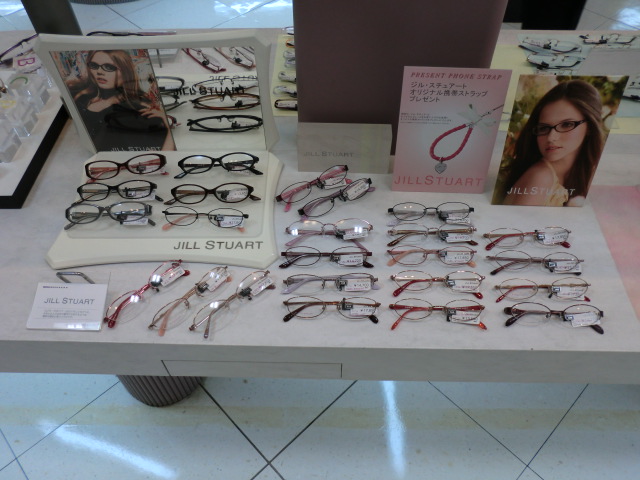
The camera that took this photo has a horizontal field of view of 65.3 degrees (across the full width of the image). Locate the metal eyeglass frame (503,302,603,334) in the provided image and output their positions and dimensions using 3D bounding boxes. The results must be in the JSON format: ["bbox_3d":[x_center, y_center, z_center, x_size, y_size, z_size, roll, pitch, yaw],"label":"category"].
[{"bbox_3d":[0.313,0.104,0.667,0.132,0.026,0.037,2,73,2],"label":"metal eyeglass frame"}]

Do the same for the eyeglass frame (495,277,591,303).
[{"bbox_3d":[0.307,0.071,0.697,0.133,0.033,0.037,-1,81,0],"label":"eyeglass frame"}]

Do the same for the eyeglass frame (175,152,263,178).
[{"bbox_3d":[-0.172,-0.129,0.851,0.142,0.026,0.042,-3,73,-1],"label":"eyeglass frame"}]

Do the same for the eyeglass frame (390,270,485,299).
[{"bbox_3d":[0.165,0.064,0.707,0.131,0.033,0.043,0,81,1],"label":"eyeglass frame"}]

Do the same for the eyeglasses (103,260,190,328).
[{"bbox_3d":[-0.243,0.076,0.701,0.131,0.033,0.035,-41,92,-28],"label":"eyeglasses"}]

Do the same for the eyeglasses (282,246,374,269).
[{"bbox_3d":[0.010,0.027,0.737,0.138,0.033,0.035,0,81,1],"label":"eyeglasses"}]

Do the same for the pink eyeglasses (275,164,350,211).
[{"bbox_3d":[-0.009,-0.087,0.813,0.135,0.029,0.032,-26,85,-19],"label":"pink eyeglasses"}]

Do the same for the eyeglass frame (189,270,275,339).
[{"bbox_3d":[-0.119,0.086,0.688,0.136,0.026,0.034,-36,80,-25],"label":"eyeglass frame"}]

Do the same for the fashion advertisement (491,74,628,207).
[{"bbox_3d":[0.353,-0.143,0.754,0.147,0.211,0.010,1,35,2],"label":"fashion advertisement"}]

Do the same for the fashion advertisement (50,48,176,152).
[{"bbox_3d":[-0.331,-0.221,0.828,0.147,0.202,0.004,-1,50,0],"label":"fashion advertisement"}]

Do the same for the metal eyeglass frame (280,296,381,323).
[{"bbox_3d":[0.017,0.095,0.678,0.133,0.026,0.034,1,73,1],"label":"metal eyeglass frame"}]

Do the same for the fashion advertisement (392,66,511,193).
[{"bbox_3d":[0.195,-0.163,0.773,0.150,0.208,0.010,2,38,3],"label":"fashion advertisement"}]

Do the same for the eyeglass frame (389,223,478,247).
[{"bbox_3d":[0.171,-0.006,0.763,0.136,0.033,0.037,-1,81,0],"label":"eyeglass frame"}]

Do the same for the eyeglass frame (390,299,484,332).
[{"bbox_3d":[0.158,0.101,0.676,0.129,0.033,0.045,0,81,1],"label":"eyeglass frame"}]

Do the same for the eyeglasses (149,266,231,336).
[{"bbox_3d":[-0.171,0.080,0.665,0.127,0.024,0.035,-40,100,-29],"label":"eyeglasses"}]

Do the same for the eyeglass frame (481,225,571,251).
[{"bbox_3d":[0.310,-0.001,0.757,0.133,0.033,0.037,-3,81,-1],"label":"eyeglass frame"}]

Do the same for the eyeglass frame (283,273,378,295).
[{"bbox_3d":[0.016,0.063,0.707,0.138,0.033,0.035,-1,81,0],"label":"eyeglass frame"}]

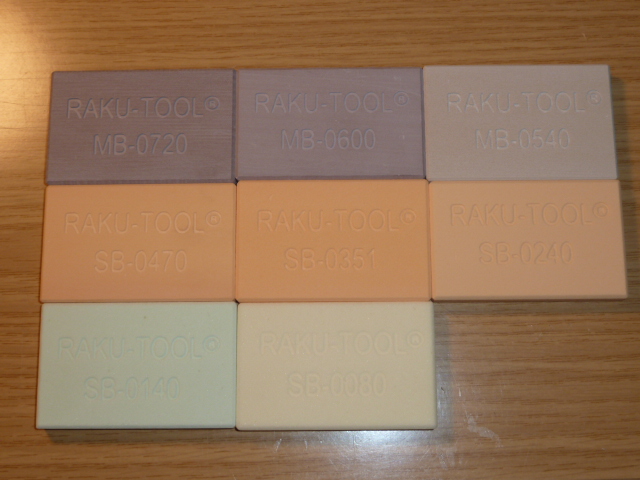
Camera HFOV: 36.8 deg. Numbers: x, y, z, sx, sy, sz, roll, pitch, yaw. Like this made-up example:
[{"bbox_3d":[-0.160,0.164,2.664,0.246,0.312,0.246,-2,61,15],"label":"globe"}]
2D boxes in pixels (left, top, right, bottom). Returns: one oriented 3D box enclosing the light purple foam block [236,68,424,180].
[{"bbox_3d":[0.005,-0.050,0.421,0.081,0.010,0.051,0,78,1],"label":"light purple foam block"}]

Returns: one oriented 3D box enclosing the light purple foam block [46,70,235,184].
[{"bbox_3d":[-0.077,-0.048,0.422,0.081,0.010,0.051,0,78,1],"label":"light purple foam block"}]

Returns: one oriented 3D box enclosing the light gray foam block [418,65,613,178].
[{"bbox_3d":[0.086,-0.050,0.420,0.081,0.010,0.051,0,78,1],"label":"light gray foam block"}]

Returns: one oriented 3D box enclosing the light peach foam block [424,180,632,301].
[{"bbox_3d":[0.087,0.001,0.409,0.081,0.010,0.051,0,78,1],"label":"light peach foam block"}]

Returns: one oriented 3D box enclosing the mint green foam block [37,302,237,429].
[{"bbox_3d":[-0.075,0.052,0.401,0.081,0.010,0.051,-1,78,1],"label":"mint green foam block"}]

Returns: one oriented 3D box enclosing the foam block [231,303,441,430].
[{"bbox_3d":[0.007,0.053,0.400,0.081,0.010,0.051,0,78,1],"label":"foam block"}]

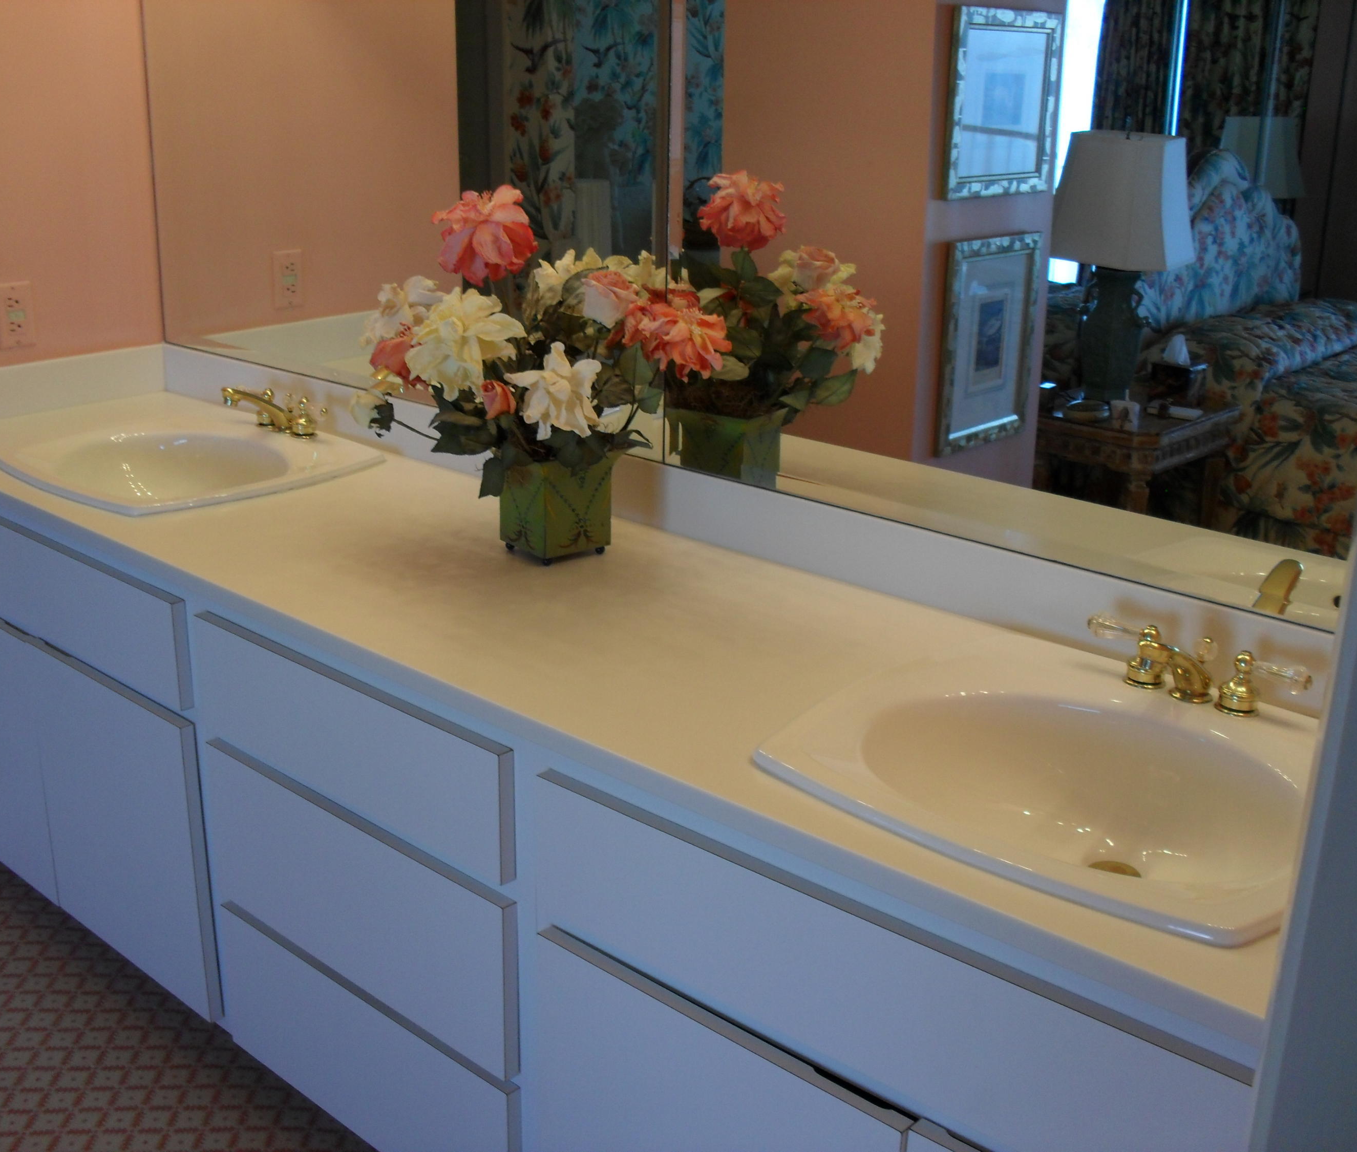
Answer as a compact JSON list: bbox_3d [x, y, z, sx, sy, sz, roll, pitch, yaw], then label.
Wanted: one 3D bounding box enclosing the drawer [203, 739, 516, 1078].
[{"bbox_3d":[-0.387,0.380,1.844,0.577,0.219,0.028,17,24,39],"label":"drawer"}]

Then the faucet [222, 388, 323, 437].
[{"bbox_3d":[-0.674,-0.268,2.509,0.240,0.090,0.148,17,24,39],"label":"faucet"}]

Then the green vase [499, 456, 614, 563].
[{"bbox_3d":[-0.157,-0.096,1.975,0.115,0.137,0.115,-13,23,-37],"label":"green vase"}]

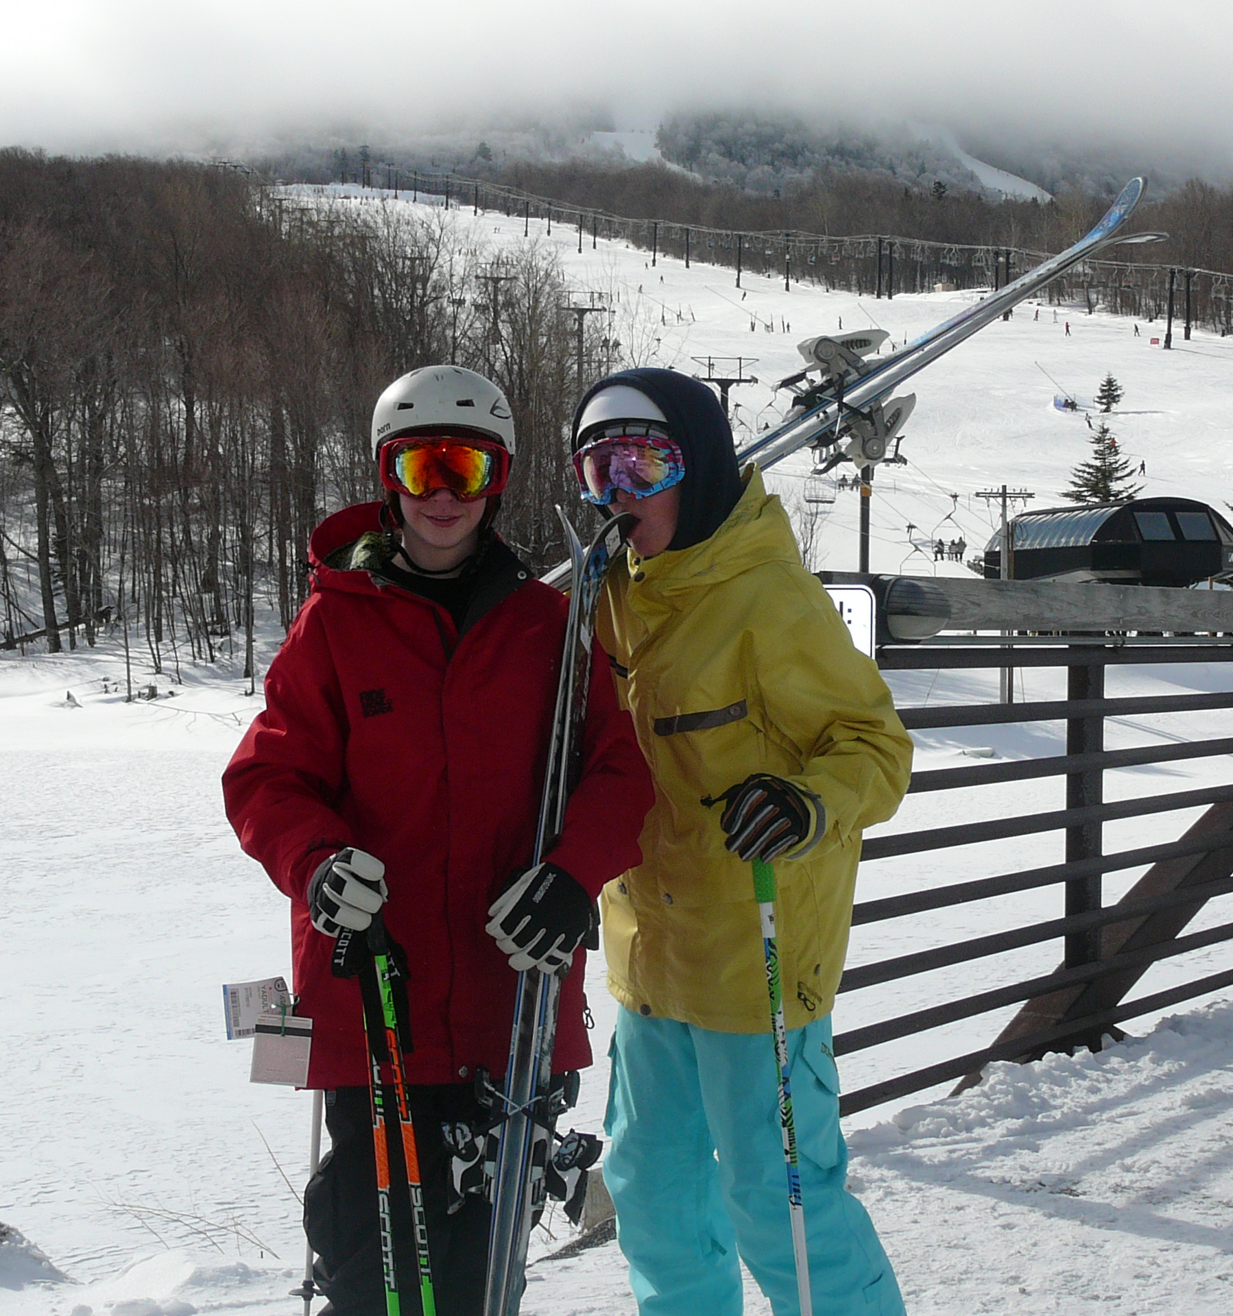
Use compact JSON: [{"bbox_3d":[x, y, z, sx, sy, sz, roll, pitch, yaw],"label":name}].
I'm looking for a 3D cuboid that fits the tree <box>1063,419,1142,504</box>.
[{"bbox_3d":[29.200,-9.600,180.000,5.500,9.000,5.500,0,1,0],"label":"tree"}]

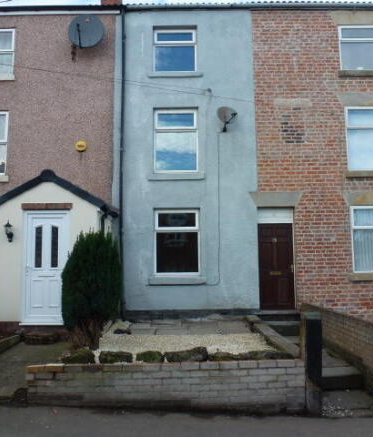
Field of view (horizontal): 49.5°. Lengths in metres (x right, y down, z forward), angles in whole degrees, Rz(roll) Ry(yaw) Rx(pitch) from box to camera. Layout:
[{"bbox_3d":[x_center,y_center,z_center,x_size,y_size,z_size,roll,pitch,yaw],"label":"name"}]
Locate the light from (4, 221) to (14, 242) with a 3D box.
[{"bbox_3d":[-3.210,0.237,7.311,0.140,0.380,0.200,-1,-7,-1],"label":"light"}]

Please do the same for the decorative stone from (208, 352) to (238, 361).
[{"bbox_3d":[0.438,1.669,4.900,0.357,0.085,0.200,-1,-7,-1],"label":"decorative stone"}]

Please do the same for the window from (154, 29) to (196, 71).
[{"bbox_3d":[-0.263,-4.024,9.723,1.019,1.078,0.090,-1,-7,-1],"label":"window"}]

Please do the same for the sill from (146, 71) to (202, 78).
[{"bbox_3d":[-0.249,-3.354,9.525,1.293,0.130,0.150,-1,-7,-1],"label":"sill"}]

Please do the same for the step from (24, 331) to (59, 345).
[{"bbox_3d":[-2.605,2.195,7.409,0.650,0.146,0.370,-1,-7,0],"label":"step"}]

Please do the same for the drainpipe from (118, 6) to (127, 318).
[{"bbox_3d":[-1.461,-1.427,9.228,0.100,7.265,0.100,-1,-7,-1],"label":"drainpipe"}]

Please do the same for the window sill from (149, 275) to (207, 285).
[{"bbox_3d":[-0.198,1.387,9.177,1.300,0.190,0.170,-1,-7,0],"label":"window sill"}]

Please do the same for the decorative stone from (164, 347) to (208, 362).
[{"bbox_3d":[-0.006,1.646,4.894,0.510,0.150,0.250,-1,-7,-1],"label":"decorative stone"}]

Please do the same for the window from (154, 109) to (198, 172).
[{"bbox_3d":[-0.234,-1.814,9.468,1.013,1.539,0.090,-1,-7,-1],"label":"window"}]

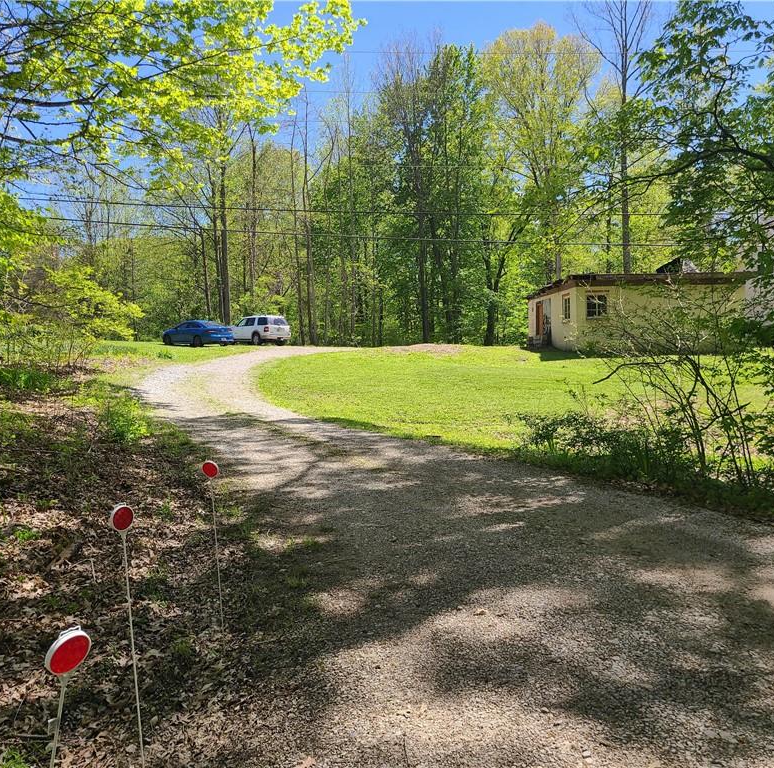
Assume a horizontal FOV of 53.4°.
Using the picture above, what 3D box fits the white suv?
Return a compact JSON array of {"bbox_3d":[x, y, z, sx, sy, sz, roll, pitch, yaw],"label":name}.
[{"bbox_3d":[-8.014,-3.244,47.800,1.900,1.830,4.910,-4,5,-39],"label":"white suv"}]

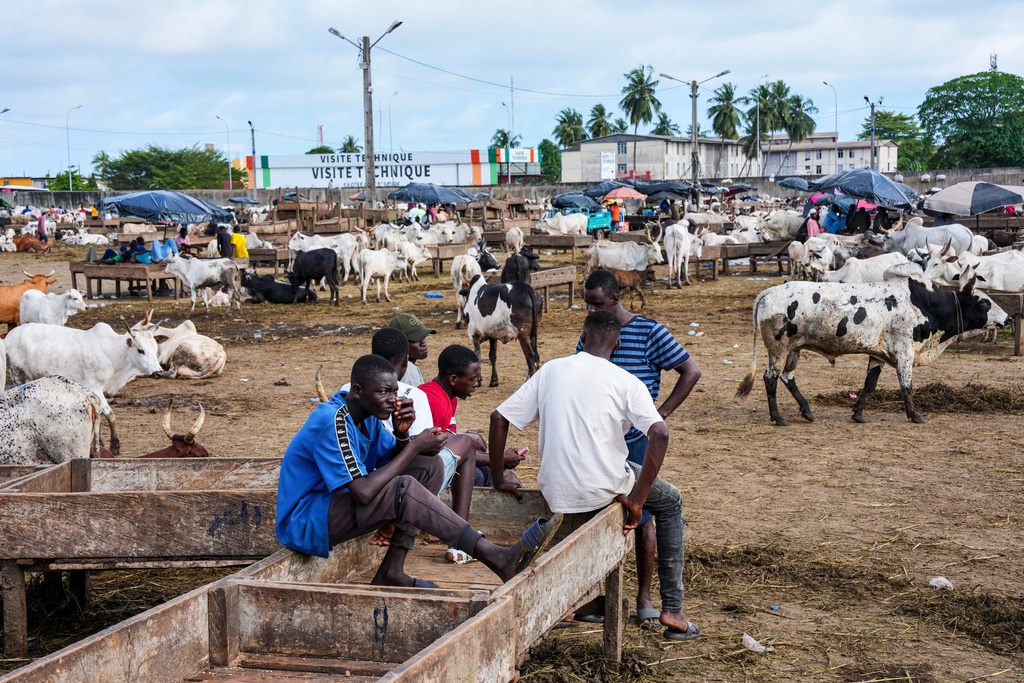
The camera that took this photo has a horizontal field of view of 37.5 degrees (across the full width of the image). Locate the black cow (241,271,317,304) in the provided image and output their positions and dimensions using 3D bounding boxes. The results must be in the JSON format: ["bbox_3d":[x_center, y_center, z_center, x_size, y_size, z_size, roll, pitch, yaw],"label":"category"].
[{"bbox_3d":[-4.595,-1.108,29.800,1.520,0.700,0.650,-1,6,-3],"label":"black cow"}]

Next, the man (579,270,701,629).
[{"bbox_3d":[0.639,0.517,7.369,0.570,1.720,0.400,1,6,16],"label":"man"}]

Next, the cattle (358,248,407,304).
[{"bbox_3d":[-2.551,-1.317,29.700,0.430,1.080,1.350,3,7,35],"label":"cattle"}]

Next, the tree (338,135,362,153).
[{"bbox_3d":[-31.064,-32.551,290.000,5.000,14.400,5.000,-1,6,0],"label":"tree"}]

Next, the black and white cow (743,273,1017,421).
[{"bbox_3d":[3.192,0.007,13.350,2.360,1.430,0.620,-1,6,4],"label":"black and white cow"}]

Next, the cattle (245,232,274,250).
[{"bbox_3d":[-7.163,-2.302,40.000,1.750,1.170,0.500,-2,6,-8],"label":"cattle"}]

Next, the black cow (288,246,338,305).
[{"bbox_3d":[-3.883,-1.258,29.200,1.250,1.090,0.450,3,7,38],"label":"black cow"}]

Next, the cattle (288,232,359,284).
[{"bbox_3d":[-4.588,-2.003,36.500,1.750,1.220,0.500,1,6,22],"label":"cattle"}]

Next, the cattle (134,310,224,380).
[{"bbox_3d":[-3.930,0.014,17.883,0.650,0.790,1.600,-7,8,-44],"label":"cattle"}]

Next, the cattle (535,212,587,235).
[{"bbox_3d":[1.805,-4.210,56.867,2.000,1.220,0.550,-2,6,-5],"label":"cattle"}]

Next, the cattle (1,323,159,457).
[{"bbox_3d":[-3.695,0.338,12.941,1.850,1.120,0.520,3,7,35],"label":"cattle"}]

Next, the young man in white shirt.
[{"bbox_3d":[0.366,0.625,6.780,0.840,1.480,0.740,1,6,24],"label":"young man in white shirt"}]

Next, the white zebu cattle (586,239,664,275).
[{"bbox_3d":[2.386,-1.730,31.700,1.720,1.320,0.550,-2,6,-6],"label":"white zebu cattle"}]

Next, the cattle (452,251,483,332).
[{"bbox_3d":[-0.736,-0.861,24.133,0.480,1.170,1.800,-1,6,4],"label":"cattle"}]

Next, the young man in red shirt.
[{"bbox_3d":[-0.177,0.686,7.300,0.680,1.300,0.500,0,6,9],"label":"young man in red shirt"}]

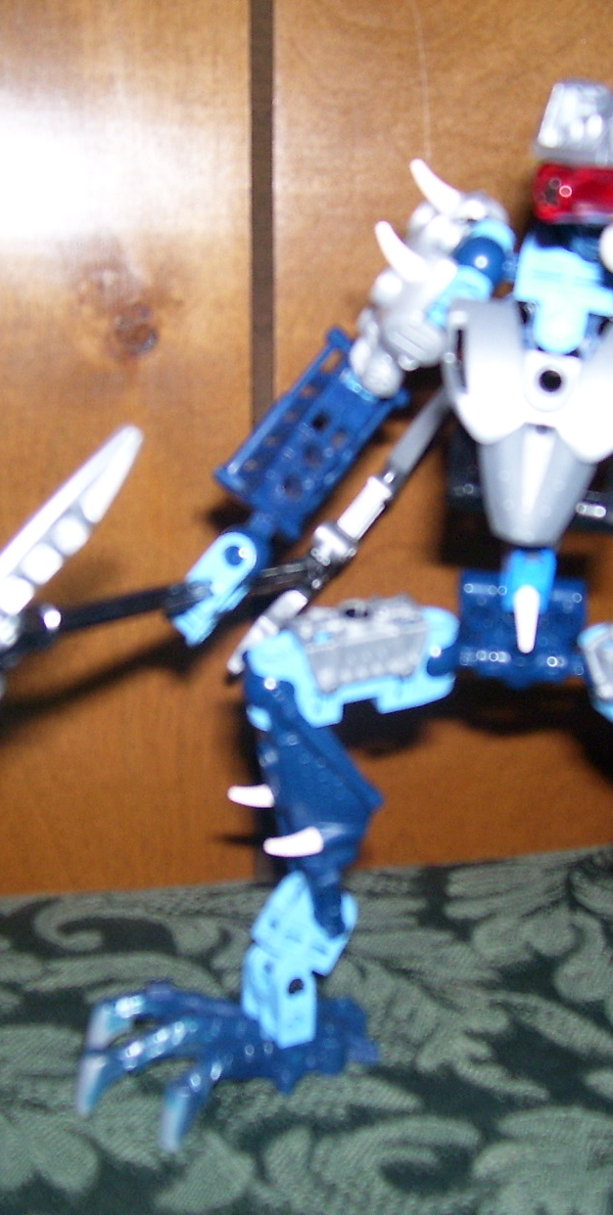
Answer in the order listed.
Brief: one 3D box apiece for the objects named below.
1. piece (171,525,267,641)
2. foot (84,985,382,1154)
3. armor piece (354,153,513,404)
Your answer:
[{"bbox_3d":[-0.017,-0.005,0.325,0.011,0.025,0.015,40,3,-2],"label":"piece"},{"bbox_3d":[-0.016,0.091,0.334,0.064,0.020,0.042,-4,12,-21],"label":"foot"},{"bbox_3d":[0.023,-0.068,0.325,0.026,0.044,0.022,35,7,-19],"label":"armor piece"}]

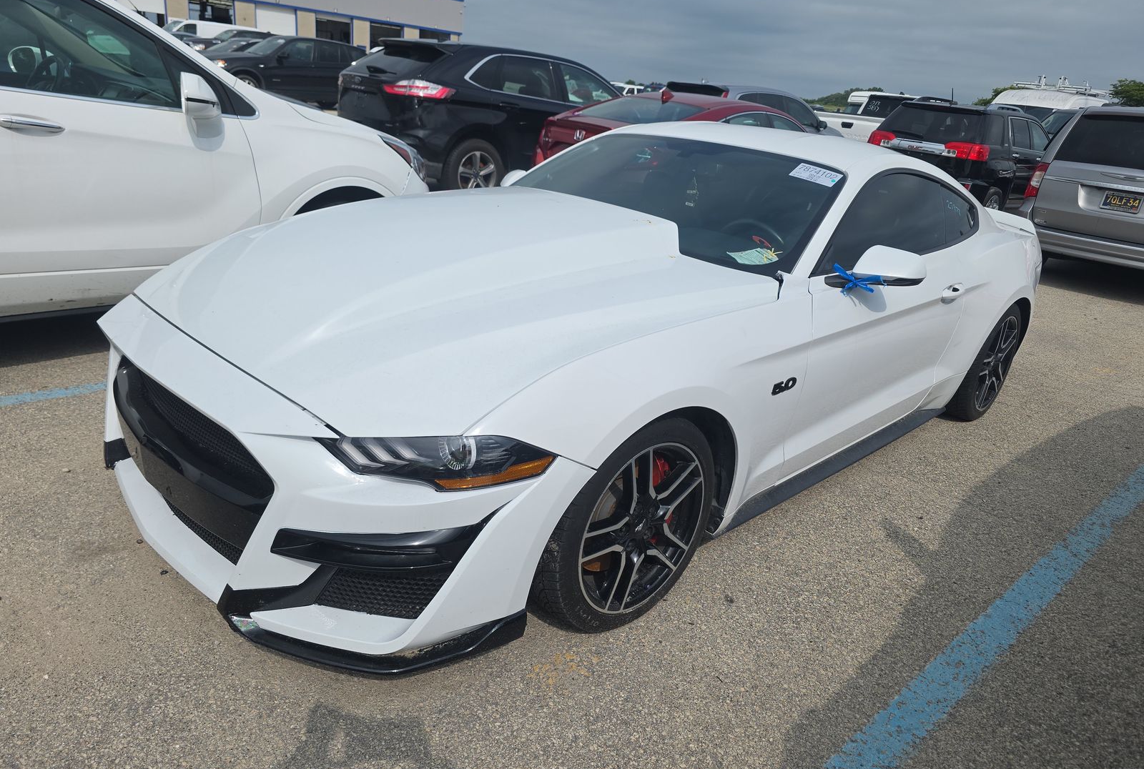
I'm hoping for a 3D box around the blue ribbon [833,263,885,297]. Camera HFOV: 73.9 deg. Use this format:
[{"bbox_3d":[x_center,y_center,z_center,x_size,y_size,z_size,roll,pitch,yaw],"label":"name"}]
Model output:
[{"bbox_3d":[0.926,-0.338,2.449,0.165,0.105,0.080,5,21,-1],"label":"blue ribbon"}]

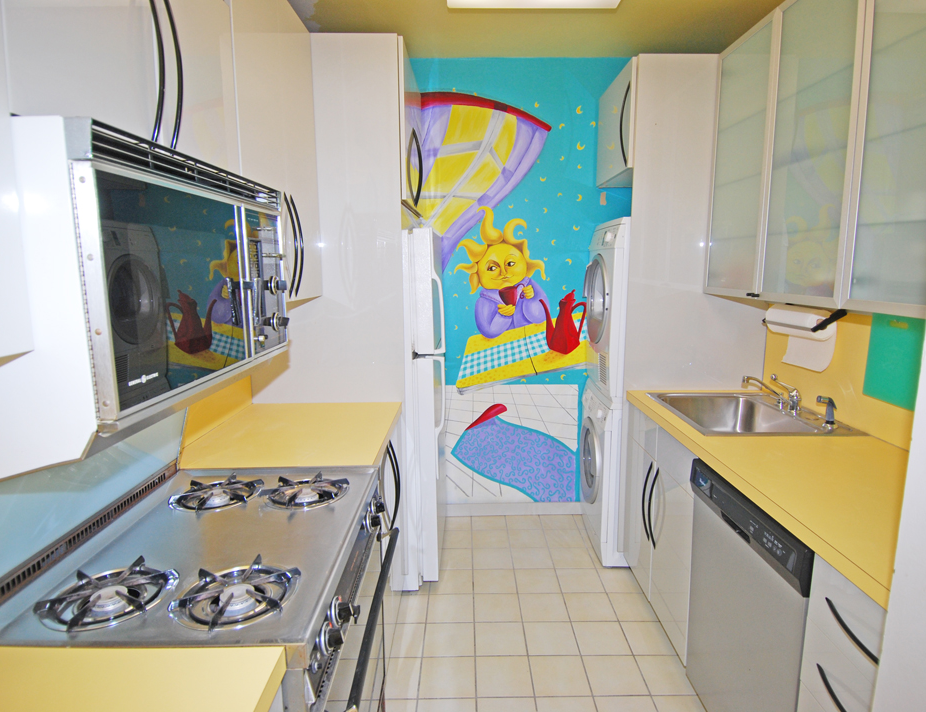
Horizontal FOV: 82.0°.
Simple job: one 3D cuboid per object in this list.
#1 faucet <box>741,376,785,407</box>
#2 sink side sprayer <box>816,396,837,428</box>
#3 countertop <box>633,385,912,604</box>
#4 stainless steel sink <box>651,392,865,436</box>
[{"bbox_3d":[1.226,0.145,2.174,0.183,0.128,0.064,-1,10,0],"label":"faucet"},{"bbox_3d":[1.273,0.195,1.864,0.078,0.111,0.037,-1,9,1],"label":"sink side sprayer"},{"bbox_3d":[1.107,0.330,1.713,0.640,0.045,1.706,-1,10,0],"label":"countertop"},{"bbox_3d":[1.138,0.318,2.195,0.555,0.189,0.643,-1,10,0],"label":"stainless steel sink"}]

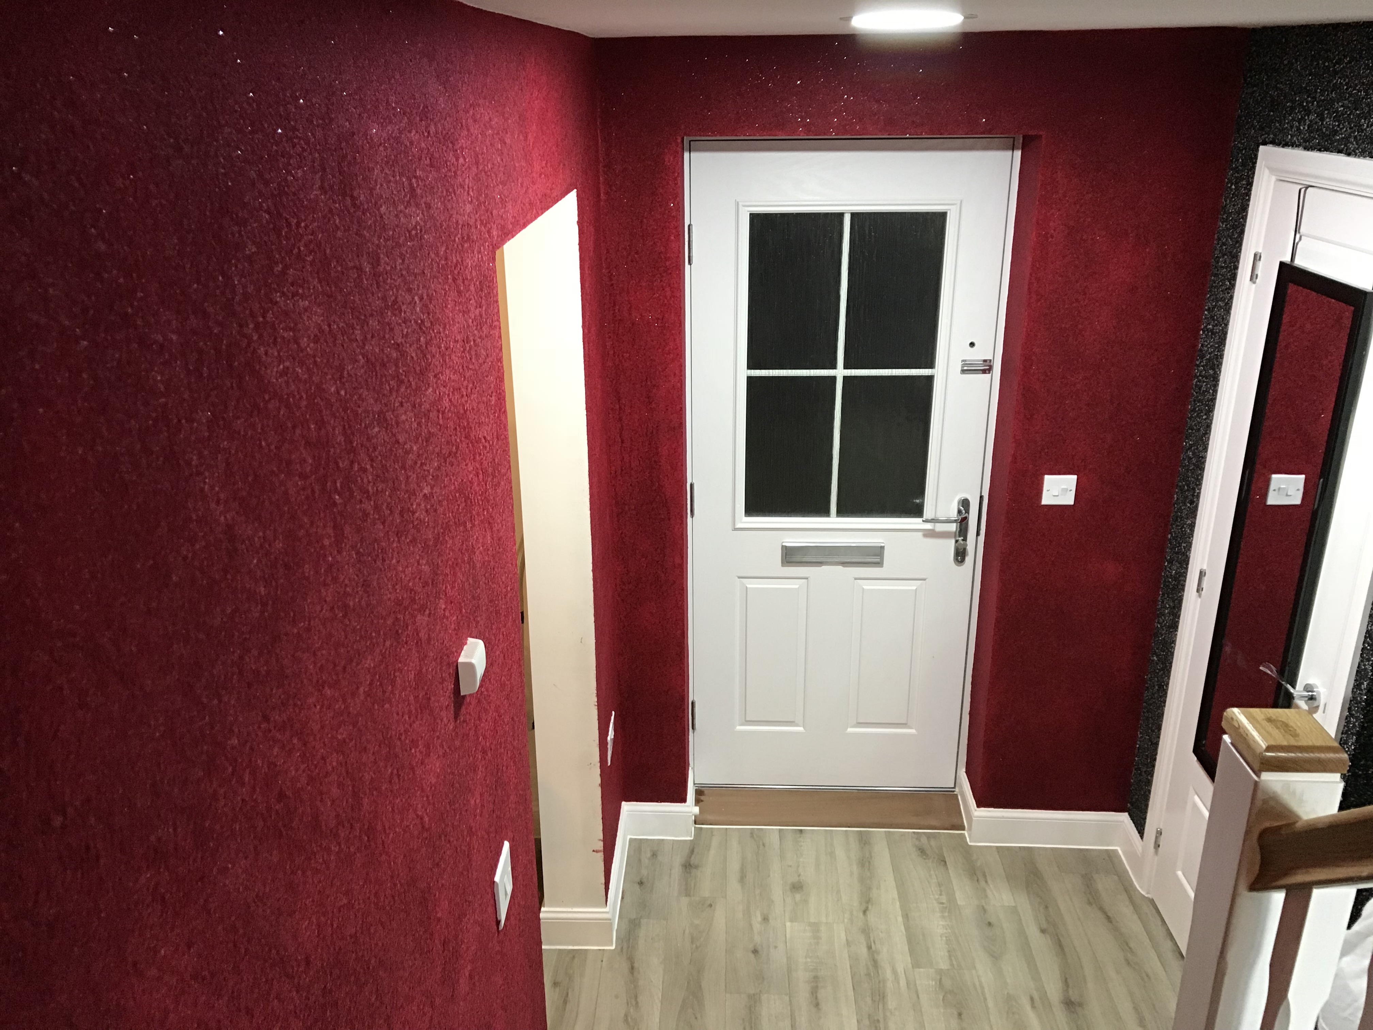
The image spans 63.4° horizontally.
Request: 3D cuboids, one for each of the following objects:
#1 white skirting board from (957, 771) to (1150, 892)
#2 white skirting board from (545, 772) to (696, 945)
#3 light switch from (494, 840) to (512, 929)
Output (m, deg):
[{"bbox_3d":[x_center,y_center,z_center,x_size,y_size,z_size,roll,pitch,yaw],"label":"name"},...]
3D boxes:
[{"bbox_3d":[1.129,0.980,3.470,0.472,0.128,0.412,0,21,3],"label":"white skirting board"},{"bbox_3d":[-0.187,1.025,3.389,0.404,0.128,0.693,0,21,3],"label":"white skirting board"},{"bbox_3d":[-0.279,0.567,1.696,0.010,0.086,0.086,0,21,3],"label":"light switch"}]

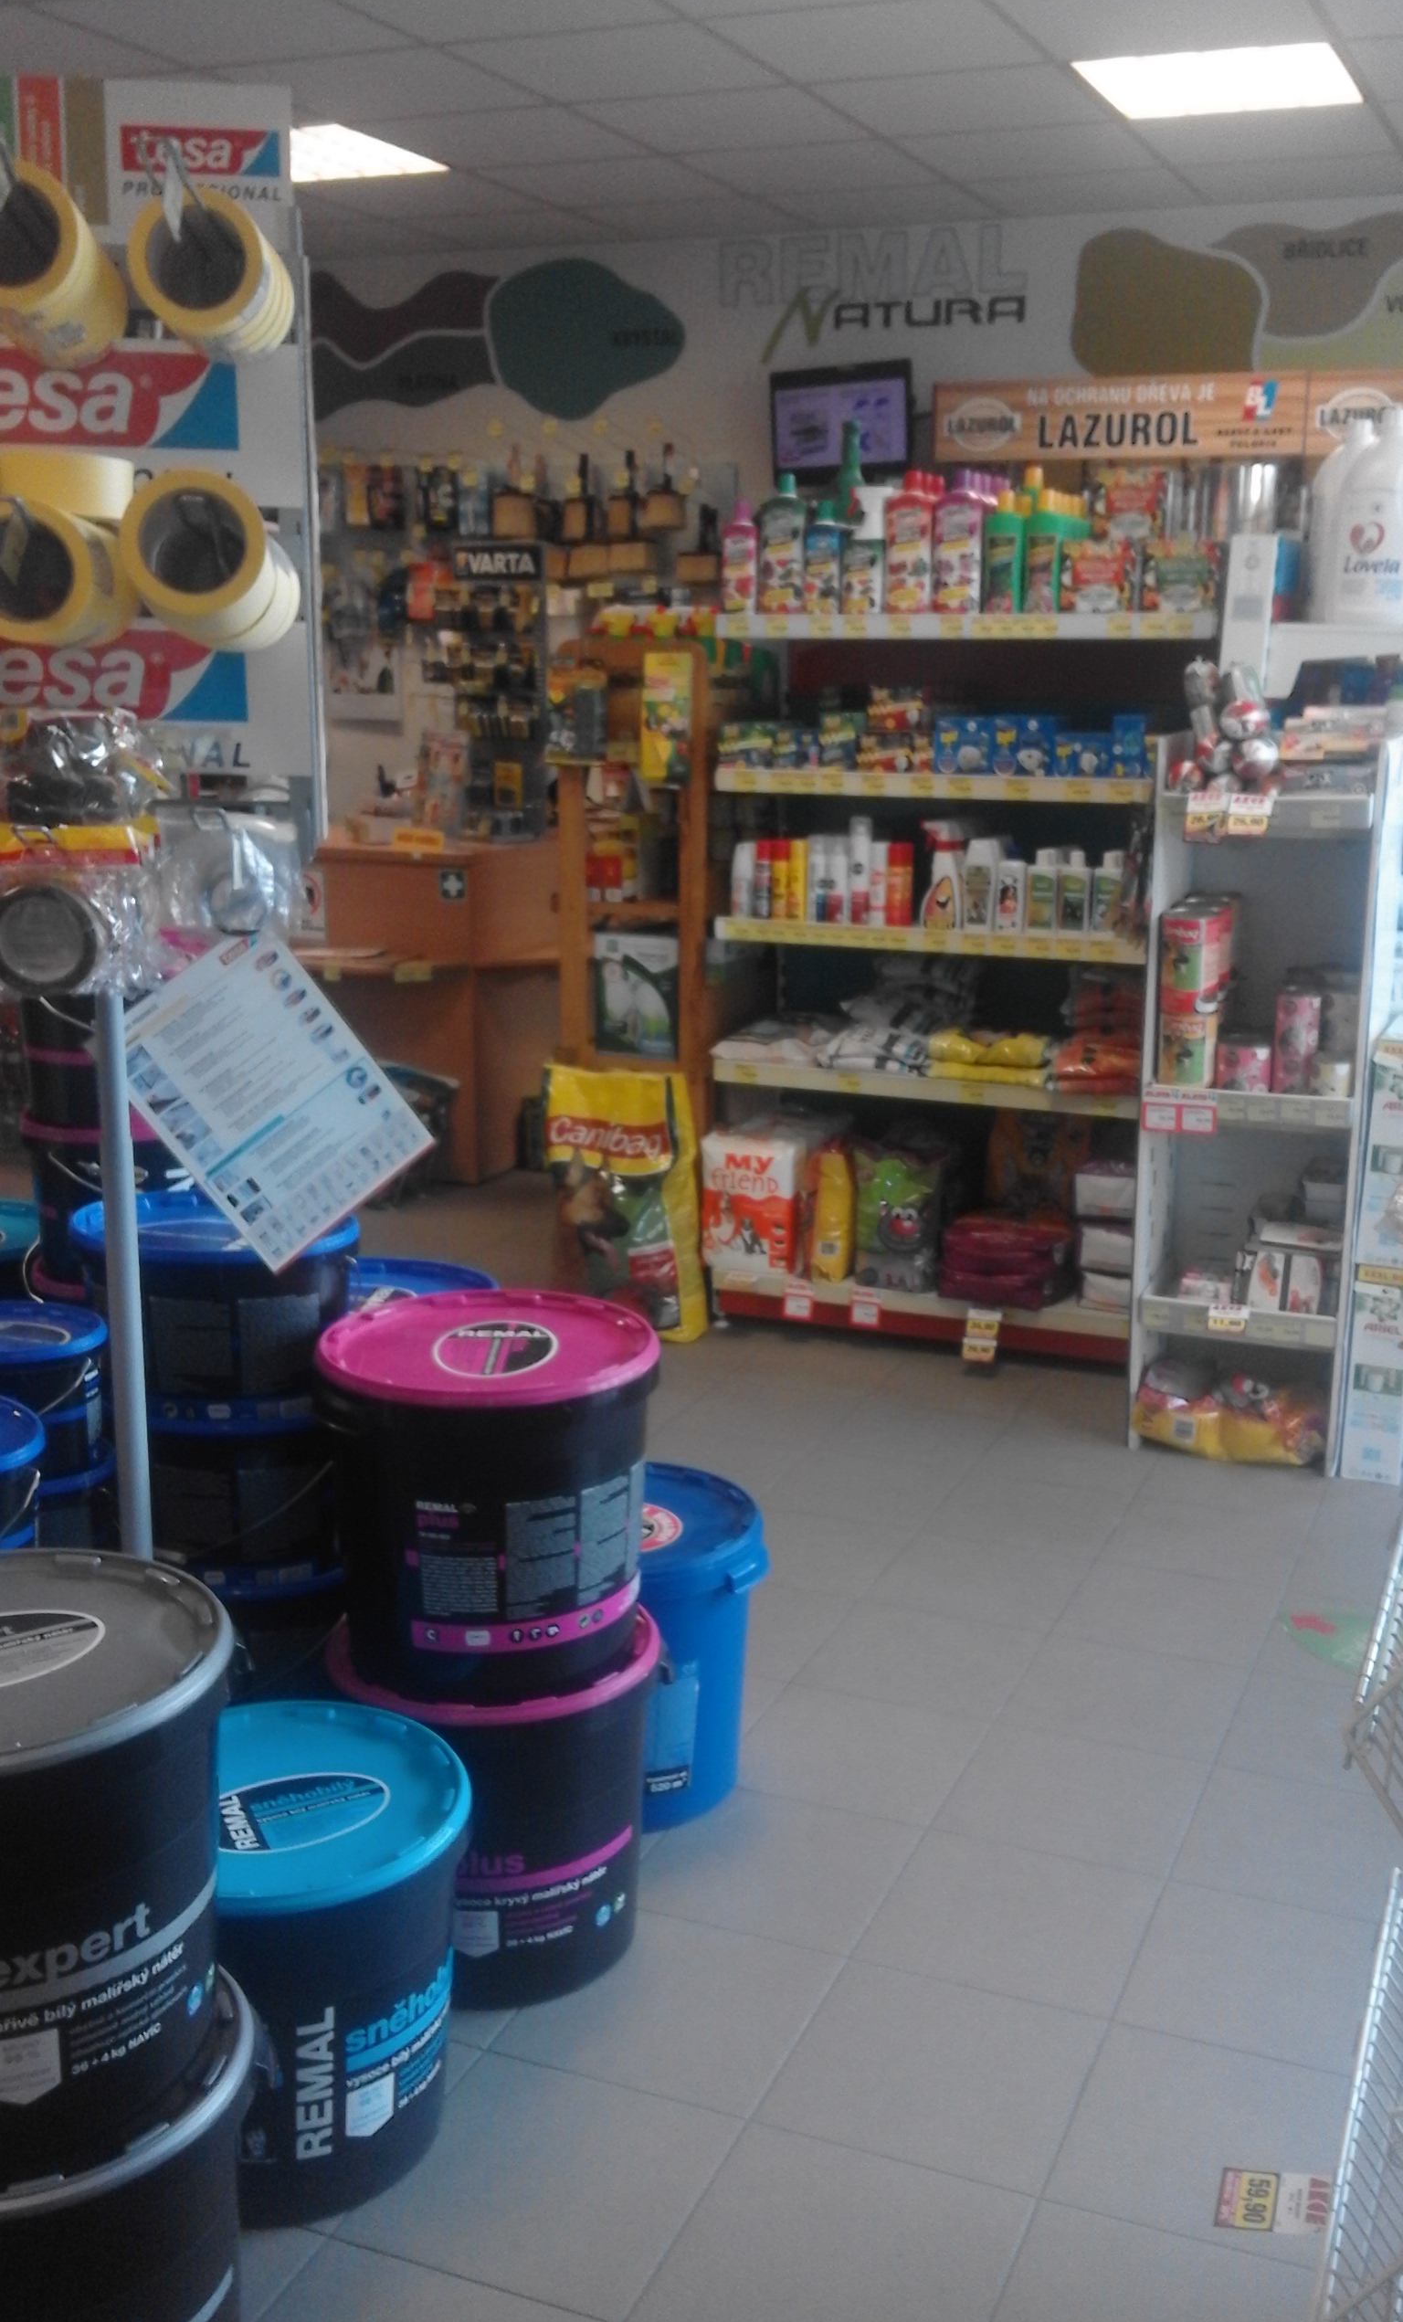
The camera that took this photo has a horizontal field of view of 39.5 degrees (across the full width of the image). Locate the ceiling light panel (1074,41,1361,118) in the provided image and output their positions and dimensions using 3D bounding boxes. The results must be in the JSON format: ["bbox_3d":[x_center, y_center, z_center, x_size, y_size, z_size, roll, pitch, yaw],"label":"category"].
[{"bbox_3d":[1.189,-2.465,4.464,0.563,0.045,0.583,6,15,22],"label":"ceiling light panel"}]

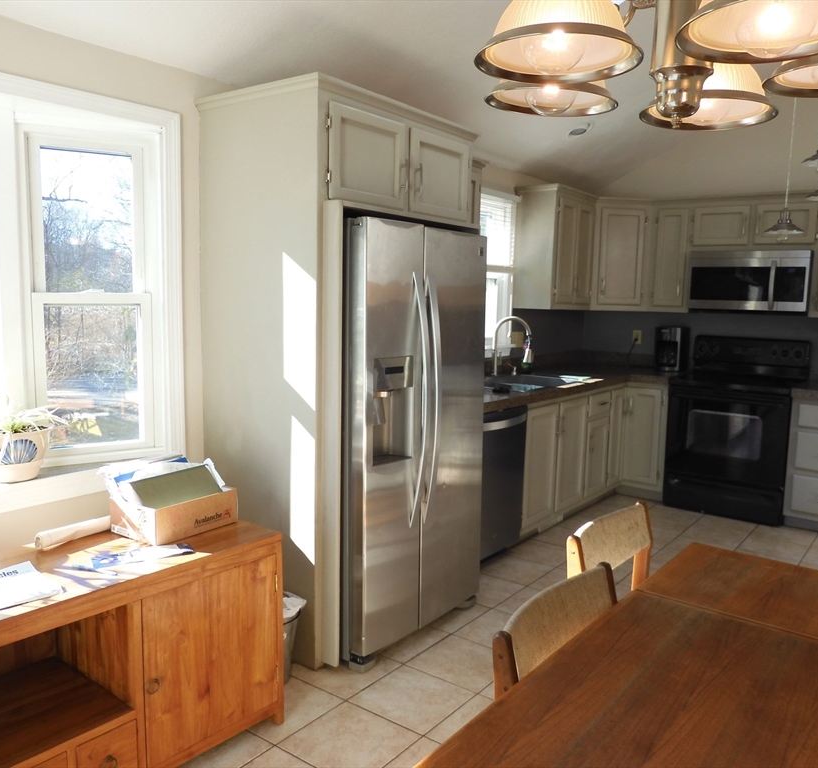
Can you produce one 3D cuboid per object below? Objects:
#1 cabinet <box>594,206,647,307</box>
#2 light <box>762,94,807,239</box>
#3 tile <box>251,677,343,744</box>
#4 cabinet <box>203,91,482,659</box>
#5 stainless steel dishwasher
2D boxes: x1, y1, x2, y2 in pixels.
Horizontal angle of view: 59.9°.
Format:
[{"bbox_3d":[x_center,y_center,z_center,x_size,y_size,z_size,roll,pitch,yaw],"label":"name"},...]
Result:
[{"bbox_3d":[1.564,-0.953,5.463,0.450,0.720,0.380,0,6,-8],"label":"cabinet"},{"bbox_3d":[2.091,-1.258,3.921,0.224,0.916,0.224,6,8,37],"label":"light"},{"bbox_3d":[-0.460,1.143,2.520,0.336,0.010,0.336,6,8,37],"label":"tile"},{"bbox_3d":[-0.283,-0.063,3.274,0.712,2.232,1.081,6,8,37],"label":"cabinet"},{"bbox_3d":[0.246,0.549,4.038,0.634,0.870,0.609,6,8,37],"label":"stainless steel dishwasher"}]

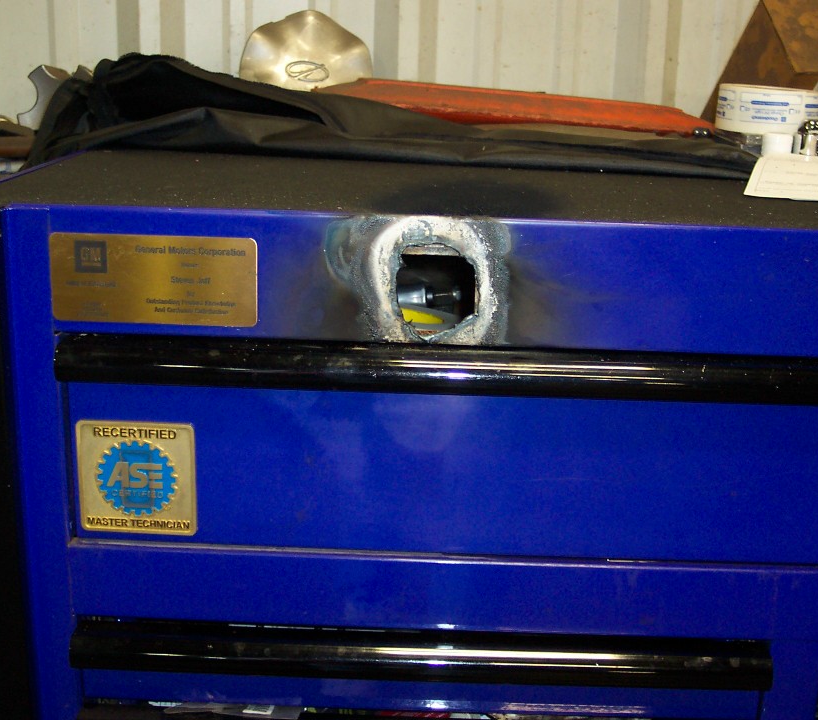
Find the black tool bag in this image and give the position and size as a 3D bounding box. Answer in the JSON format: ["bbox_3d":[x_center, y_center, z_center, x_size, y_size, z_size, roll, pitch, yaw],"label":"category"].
[{"bbox_3d":[-0.005,-0.199,0.903,0.502,0.072,0.273,3,16,5],"label":"black tool bag"}]

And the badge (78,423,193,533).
[{"bbox_3d":[-0.142,0.062,0.593,0.062,0.062,0.003,2,16,1],"label":"badge"}]

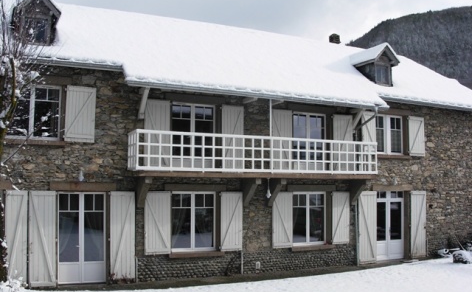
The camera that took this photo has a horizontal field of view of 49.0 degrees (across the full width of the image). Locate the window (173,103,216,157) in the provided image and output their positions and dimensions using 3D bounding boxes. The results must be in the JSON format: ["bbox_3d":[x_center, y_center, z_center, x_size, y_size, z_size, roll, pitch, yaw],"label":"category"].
[{"bbox_3d":[-1.171,-0.386,14.356,1.340,1.560,0.080,3,-5,-27],"label":"window"}]

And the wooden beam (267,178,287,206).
[{"bbox_3d":[1.172,1.317,14.765,0.180,0.750,0.670,3,-5,-27],"label":"wooden beam"}]

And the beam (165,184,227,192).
[{"bbox_3d":[-1.086,1.146,14.065,1.790,0.180,0.180,3,-5,-27],"label":"beam"}]

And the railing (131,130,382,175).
[{"bbox_3d":[0.801,0.277,14.582,7.590,0.990,0.800,3,-5,-27],"label":"railing"}]

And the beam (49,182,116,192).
[{"bbox_3d":[-3.735,1.009,12.718,1.580,0.205,0.180,3,-5,-27],"label":"beam"}]

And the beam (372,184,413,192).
[{"bbox_3d":[5.205,1.407,17.270,1.720,0.185,0.180,3,-5,-27],"label":"beam"}]

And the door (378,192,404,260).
[{"bbox_3d":[5.045,2.618,17.062,1.286,2.221,0.120,2,-5,-26],"label":"door"}]

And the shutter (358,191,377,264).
[{"bbox_3d":[4.250,2.589,16.581,0.710,2.250,0.050,3,-5,-27],"label":"shutter"}]

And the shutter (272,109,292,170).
[{"bbox_3d":[1.464,-0.119,16.036,0.704,1.964,0.060,3,-5,-27],"label":"shutter"}]

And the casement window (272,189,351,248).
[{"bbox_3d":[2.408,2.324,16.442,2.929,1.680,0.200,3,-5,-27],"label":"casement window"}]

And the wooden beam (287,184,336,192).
[{"bbox_3d":[2.302,1.296,15.790,1.800,0.185,0.180,3,-5,-27],"label":"wooden beam"}]

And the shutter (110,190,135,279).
[{"bbox_3d":[-2.811,2.226,12.989,0.650,2.160,0.050,3,-5,-27],"label":"shutter"}]

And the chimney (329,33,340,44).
[{"bbox_3d":[4.351,-4.659,22.898,0.420,0.650,0.400,3,-5,-27],"label":"chimney"}]

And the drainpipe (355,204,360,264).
[{"bbox_3d":[3.774,2.715,16.074,0.090,1.953,0.090,2,-5,-26],"label":"drainpipe"}]

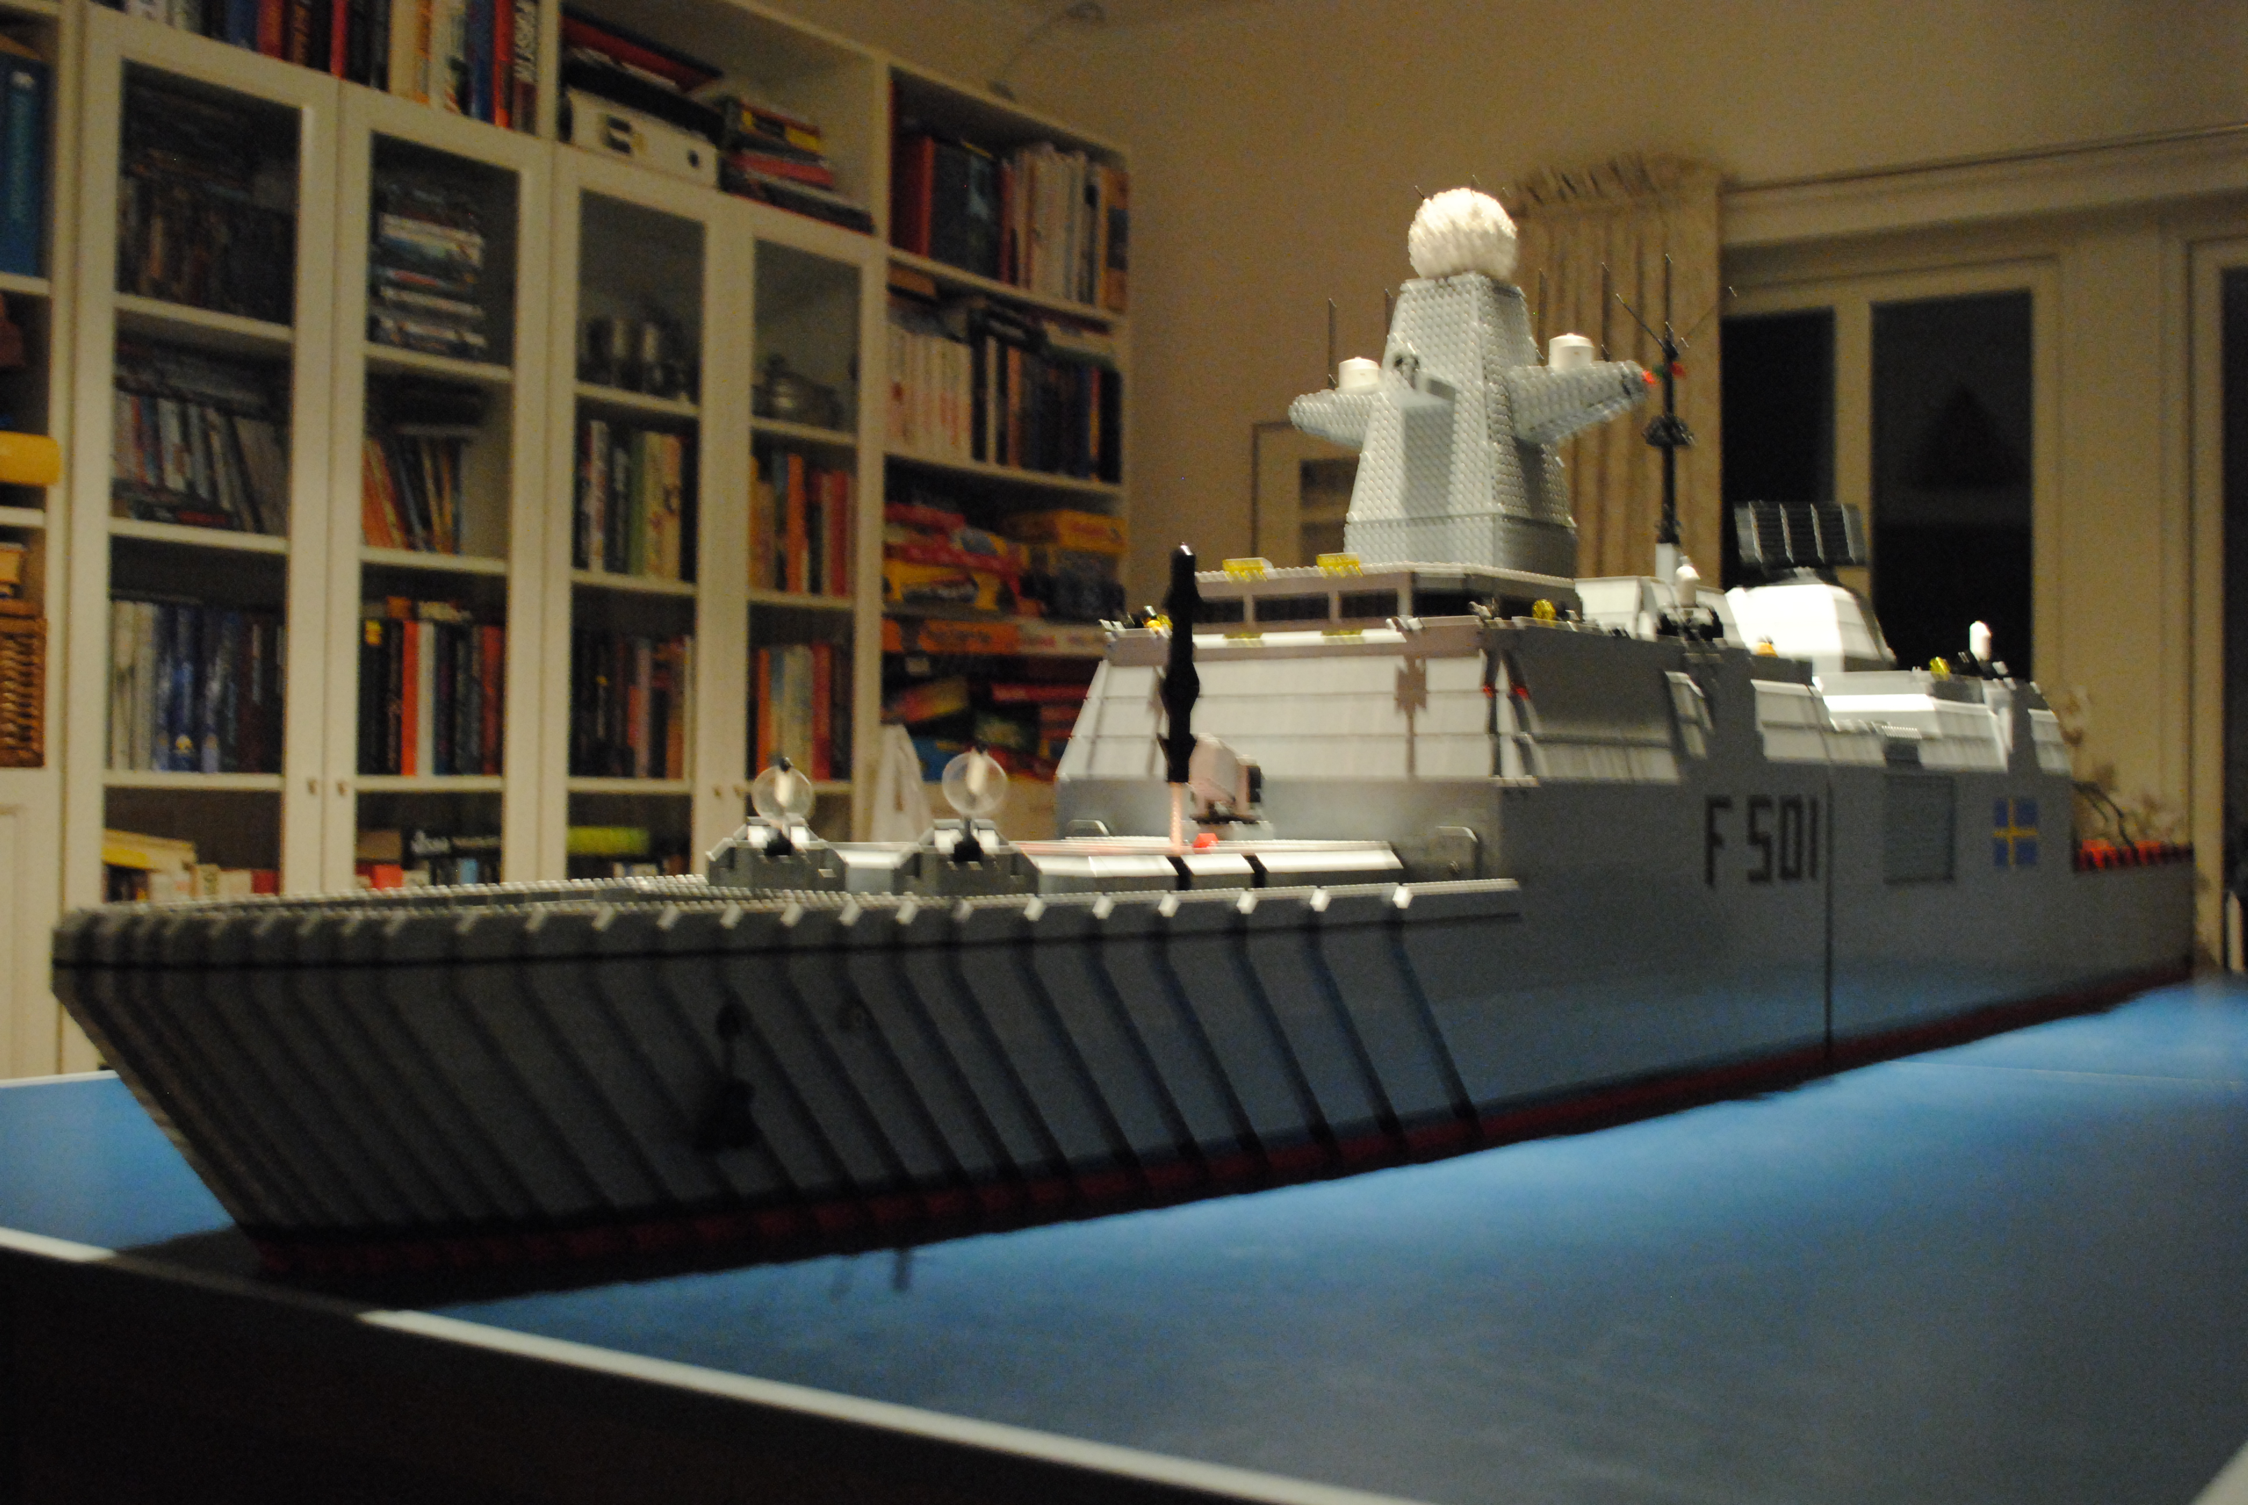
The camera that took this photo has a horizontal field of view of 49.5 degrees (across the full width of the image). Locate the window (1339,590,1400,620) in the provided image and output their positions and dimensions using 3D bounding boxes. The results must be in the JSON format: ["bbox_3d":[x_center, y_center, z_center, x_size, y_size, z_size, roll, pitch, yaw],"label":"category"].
[{"bbox_3d":[0.171,-0.102,1.700,0.048,0.019,0.009,-1,-2,36],"label":"window"}]

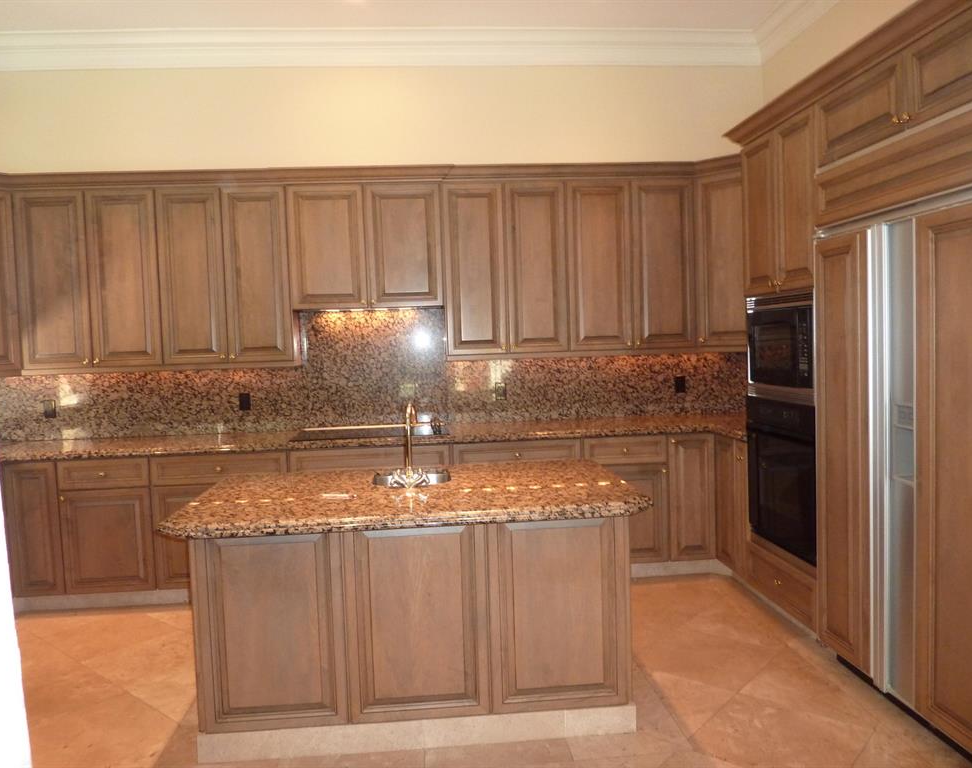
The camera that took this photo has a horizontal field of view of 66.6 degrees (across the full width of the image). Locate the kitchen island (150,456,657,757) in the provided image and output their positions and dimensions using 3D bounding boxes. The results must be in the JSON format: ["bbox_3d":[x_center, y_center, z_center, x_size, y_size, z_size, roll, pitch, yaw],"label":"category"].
[{"bbox_3d":[-0.264,0.841,2.871,1.630,0.902,0.888,-2,3,-4],"label":"kitchen island"}]

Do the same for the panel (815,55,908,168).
[{"bbox_3d":[1.439,-1.033,2.852,0.022,0.258,0.588,-2,3,-4],"label":"panel"}]

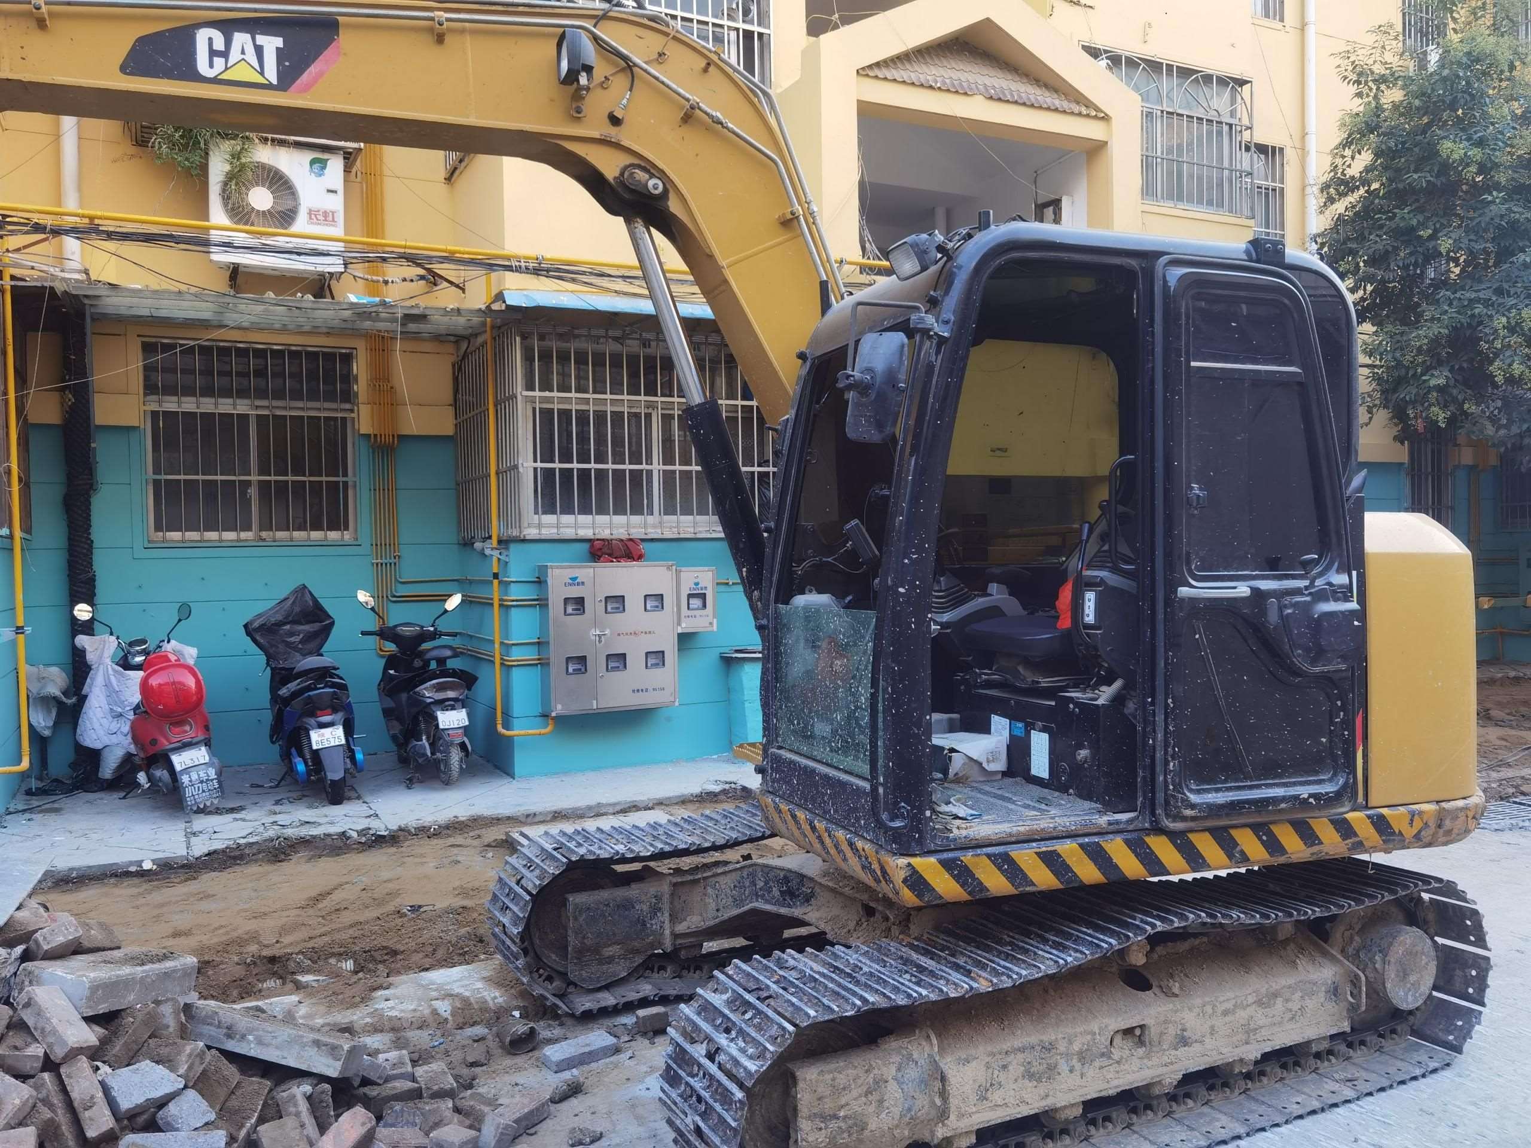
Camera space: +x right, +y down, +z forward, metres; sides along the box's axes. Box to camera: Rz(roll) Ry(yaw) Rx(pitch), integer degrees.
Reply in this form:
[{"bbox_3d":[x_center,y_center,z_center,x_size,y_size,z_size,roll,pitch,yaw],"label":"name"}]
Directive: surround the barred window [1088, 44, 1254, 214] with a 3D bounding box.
[{"bbox_3d":[3.670,-4.037,11.088,2.112,1.331,0.260,-2,2,-26],"label":"barred window"}]

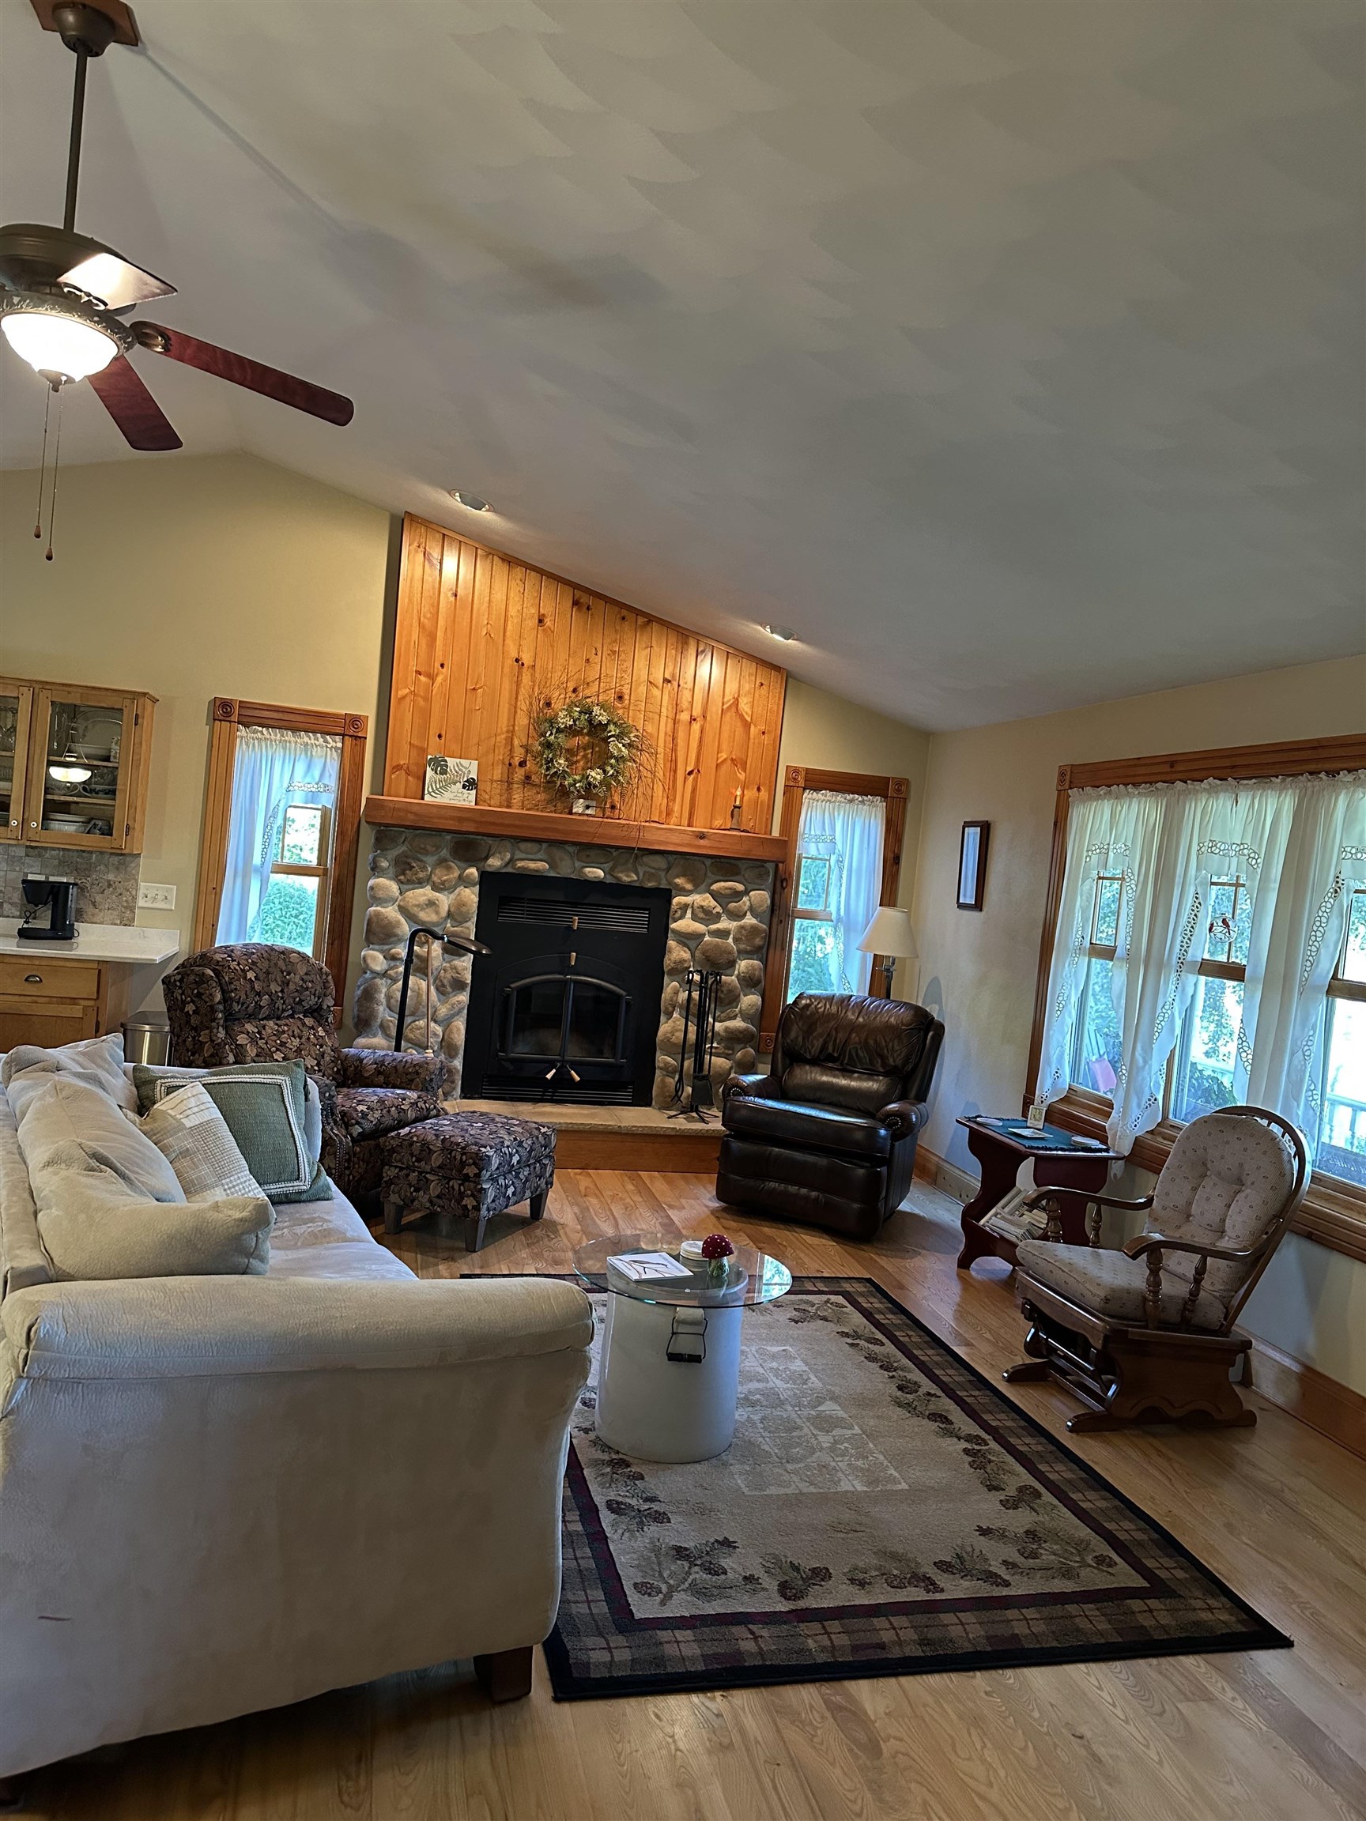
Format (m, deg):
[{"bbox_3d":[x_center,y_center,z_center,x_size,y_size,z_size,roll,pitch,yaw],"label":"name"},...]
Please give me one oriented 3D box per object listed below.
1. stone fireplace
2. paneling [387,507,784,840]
[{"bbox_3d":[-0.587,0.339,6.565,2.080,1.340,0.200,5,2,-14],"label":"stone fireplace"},{"bbox_3d":[-0.454,-1.184,6.575,2.058,1.414,0.060,5,2,-14],"label":"paneling"}]

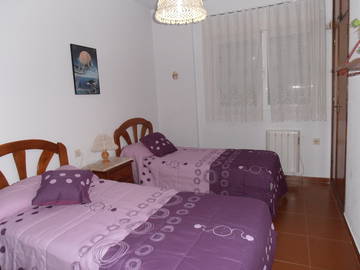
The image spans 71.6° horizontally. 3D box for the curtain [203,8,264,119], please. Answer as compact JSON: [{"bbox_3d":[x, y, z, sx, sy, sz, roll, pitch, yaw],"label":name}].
[{"bbox_3d":[0.705,-0.889,3.325,0.775,1.440,0.080,0,8,25],"label":"curtain"}]

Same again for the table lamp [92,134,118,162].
[{"bbox_3d":[-0.779,0.174,2.597,0.270,0.310,0.270,0,8,25],"label":"table lamp"}]

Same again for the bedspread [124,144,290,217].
[{"bbox_3d":[0.276,0.392,2.952,1.800,0.575,0.950,0,8,25],"label":"bedspread"}]

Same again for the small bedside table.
[{"bbox_3d":[-0.741,0.579,2.670,0.325,0.515,0.480,0,8,25],"label":"small bedside table"}]

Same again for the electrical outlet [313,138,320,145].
[{"bbox_3d":[1.687,0.092,3.079,0.085,0.080,0.020,0,8,25],"label":"electrical outlet"}]

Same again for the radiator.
[{"bbox_3d":[1.319,0.229,3.192,0.395,0.565,0.100,0,8,25],"label":"radiator"}]

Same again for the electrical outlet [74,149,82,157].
[{"bbox_3d":[-0.999,0.184,2.474,0.020,0.083,0.080,0,8,25],"label":"electrical outlet"}]

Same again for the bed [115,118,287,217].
[{"bbox_3d":[0.239,0.262,2.960,1.875,0.955,0.950,0,8,25],"label":"bed"}]

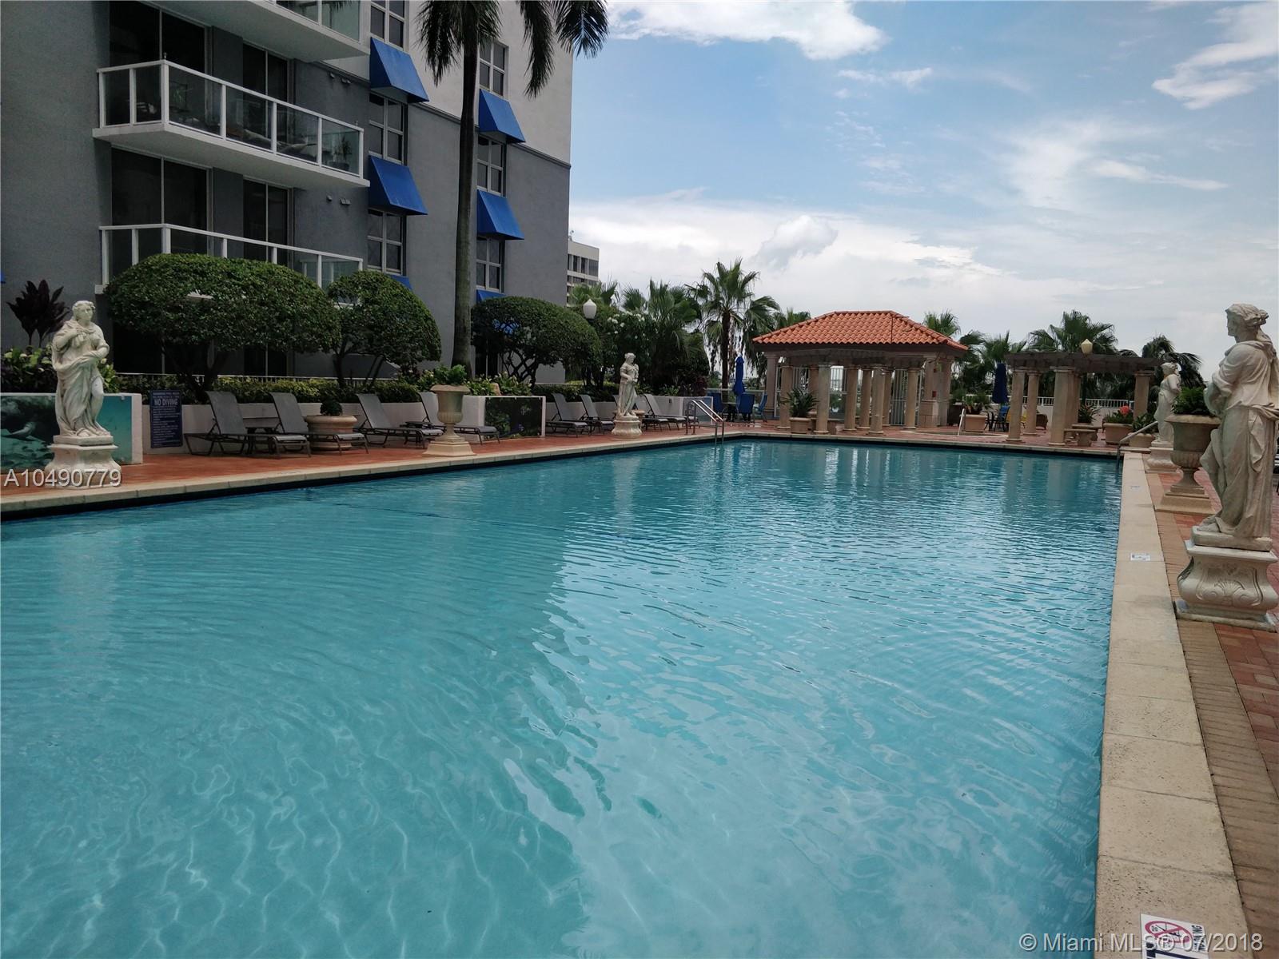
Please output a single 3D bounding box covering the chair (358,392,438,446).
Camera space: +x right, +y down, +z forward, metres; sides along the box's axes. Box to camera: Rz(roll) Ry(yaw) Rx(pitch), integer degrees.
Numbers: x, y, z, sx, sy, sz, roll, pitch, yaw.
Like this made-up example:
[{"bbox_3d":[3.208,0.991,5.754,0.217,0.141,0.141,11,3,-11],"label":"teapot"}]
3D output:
[{"bbox_3d":[-4.982,-1.240,18.609,1.920,1.060,0.660,5,7,28],"label":"chair"}]

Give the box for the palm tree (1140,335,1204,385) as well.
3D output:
[{"bbox_3d":[21.859,-4.215,36.500,2.700,3.900,2.700,6,8,28],"label":"palm tree"}]

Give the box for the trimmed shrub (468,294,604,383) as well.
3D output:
[{"bbox_3d":[-2.743,-3.505,23.300,3.300,2.700,3.500,2,7,0],"label":"trimmed shrub"}]

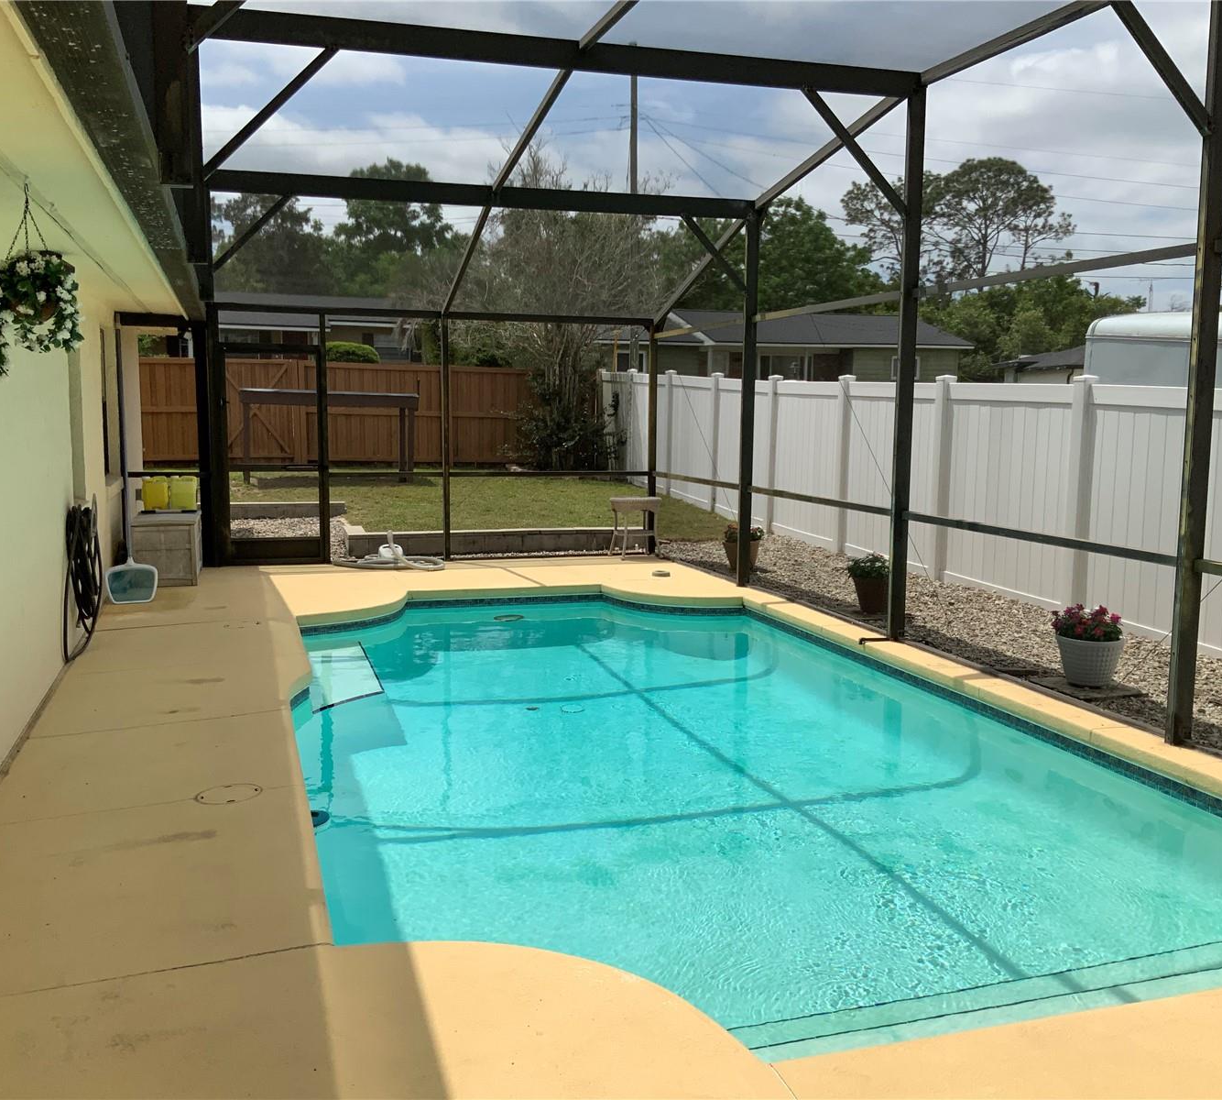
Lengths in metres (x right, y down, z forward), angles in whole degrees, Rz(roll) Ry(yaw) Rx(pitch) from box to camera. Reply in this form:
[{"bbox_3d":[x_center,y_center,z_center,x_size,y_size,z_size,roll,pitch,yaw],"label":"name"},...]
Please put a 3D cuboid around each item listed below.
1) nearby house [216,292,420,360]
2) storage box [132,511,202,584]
[{"bbox_3d":[-11.532,-7.266,43.494,11.300,4.100,8.500,-2,7,-17],"label":"nearby house"},{"bbox_3d":[-3.840,-0.019,10.630,0.520,0.565,0.930,-2,7,-17],"label":"storage box"}]

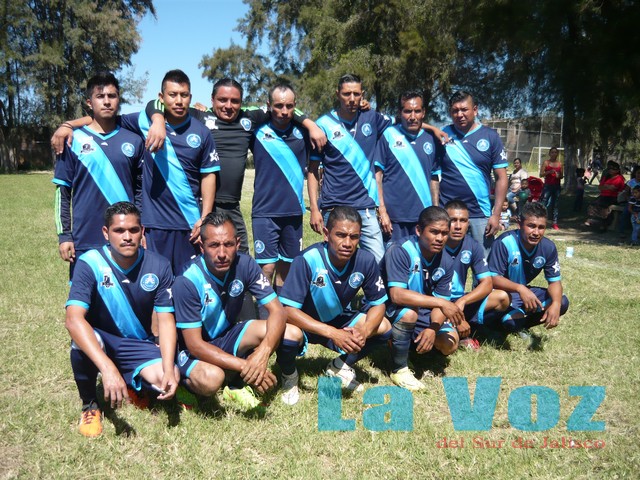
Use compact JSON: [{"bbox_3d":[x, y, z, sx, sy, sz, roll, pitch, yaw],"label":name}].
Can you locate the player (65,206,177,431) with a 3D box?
[{"bbox_3d":[-0.945,0.312,3.031,0.560,1.020,0.740,-1,7,-10],"label":"player"}]

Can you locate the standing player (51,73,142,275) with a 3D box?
[{"bbox_3d":[-1.190,-0.071,3.407,0.520,1.690,0.310,-1,7,-12],"label":"standing player"}]

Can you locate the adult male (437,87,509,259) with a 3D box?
[{"bbox_3d":[1.050,-0.183,4.280,0.560,1.700,0.340,1,7,8],"label":"adult male"}]

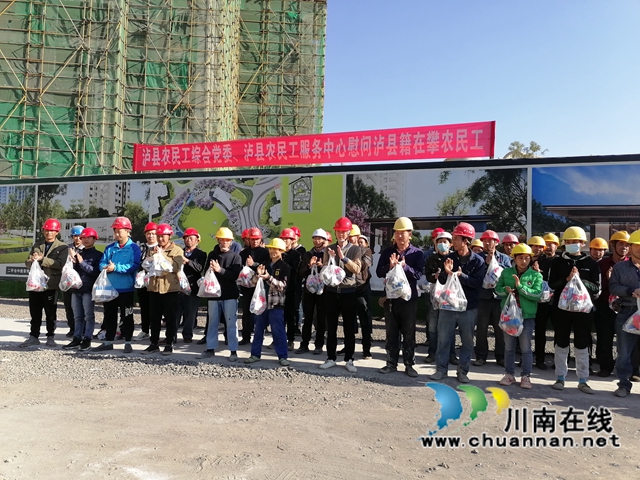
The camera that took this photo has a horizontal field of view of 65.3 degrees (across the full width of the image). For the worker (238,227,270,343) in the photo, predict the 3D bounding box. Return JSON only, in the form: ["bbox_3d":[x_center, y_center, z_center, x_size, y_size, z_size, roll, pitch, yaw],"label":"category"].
[{"bbox_3d":[-0.951,0.661,7.250,0.500,1.691,0.420,1,-2,18],"label":"worker"}]

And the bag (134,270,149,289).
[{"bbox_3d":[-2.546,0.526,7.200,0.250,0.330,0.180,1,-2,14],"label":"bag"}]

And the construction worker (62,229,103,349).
[{"bbox_3d":[-3.350,0.678,7.042,0.520,1.700,0.460,1,-1,14],"label":"construction worker"}]

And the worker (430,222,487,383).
[{"bbox_3d":[1.501,0.682,5.450,0.540,1.738,0.480,0,-2,31],"label":"worker"}]

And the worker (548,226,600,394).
[{"bbox_3d":[2.716,0.742,5.304,0.540,1.760,0.460,1,-1,21],"label":"worker"}]

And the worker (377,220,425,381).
[{"bbox_3d":[0.923,0.653,5.772,0.540,1.820,0.460,1,-1,16],"label":"worker"}]

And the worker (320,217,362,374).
[{"bbox_3d":[0.258,0.642,5.850,0.540,1.811,0.480,0,-2,18],"label":"worker"}]

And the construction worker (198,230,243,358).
[{"bbox_3d":[-1.283,0.698,6.492,0.520,1.730,0.460,1,-1,16],"label":"construction worker"}]

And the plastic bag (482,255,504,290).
[{"bbox_3d":[2.190,0.410,6.300,0.260,0.440,0.200,1,-1,20],"label":"plastic bag"}]

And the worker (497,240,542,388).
[{"bbox_3d":[2.115,0.809,5.280,0.480,1.510,0.440,1,-2,25],"label":"worker"}]

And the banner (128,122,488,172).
[{"bbox_3d":[-0.576,-1.960,10.870,8.300,0.680,0.050,1,-2,18],"label":"banner"}]

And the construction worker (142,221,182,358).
[{"bbox_3d":[-2.051,0.645,6.500,0.500,1.710,0.440,1,-2,14],"label":"construction worker"}]

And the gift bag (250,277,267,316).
[{"bbox_3d":[-0.733,0.673,5.950,0.200,0.431,0.190,0,-2,18],"label":"gift bag"}]

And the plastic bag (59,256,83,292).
[{"bbox_3d":[-3.432,0.475,6.880,0.310,0.480,0.210,1,-1,-6],"label":"plastic bag"}]

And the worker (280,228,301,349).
[{"bbox_3d":[-0.420,0.704,7.100,0.520,1.735,0.460,0,-2,22],"label":"worker"}]

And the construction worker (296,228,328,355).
[{"bbox_3d":[-0.091,0.719,7.000,0.540,1.760,0.460,0,-2,18],"label":"construction worker"}]

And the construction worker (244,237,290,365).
[{"bbox_3d":[-0.639,0.755,6.080,0.500,1.545,0.460,0,-3,34],"label":"construction worker"}]

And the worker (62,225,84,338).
[{"bbox_3d":[-3.853,0.648,7.840,0.520,1.740,0.430,1,-1,0],"label":"worker"}]

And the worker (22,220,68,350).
[{"bbox_3d":[-3.849,0.610,7.000,0.540,1.807,0.460,1,-2,9],"label":"worker"}]

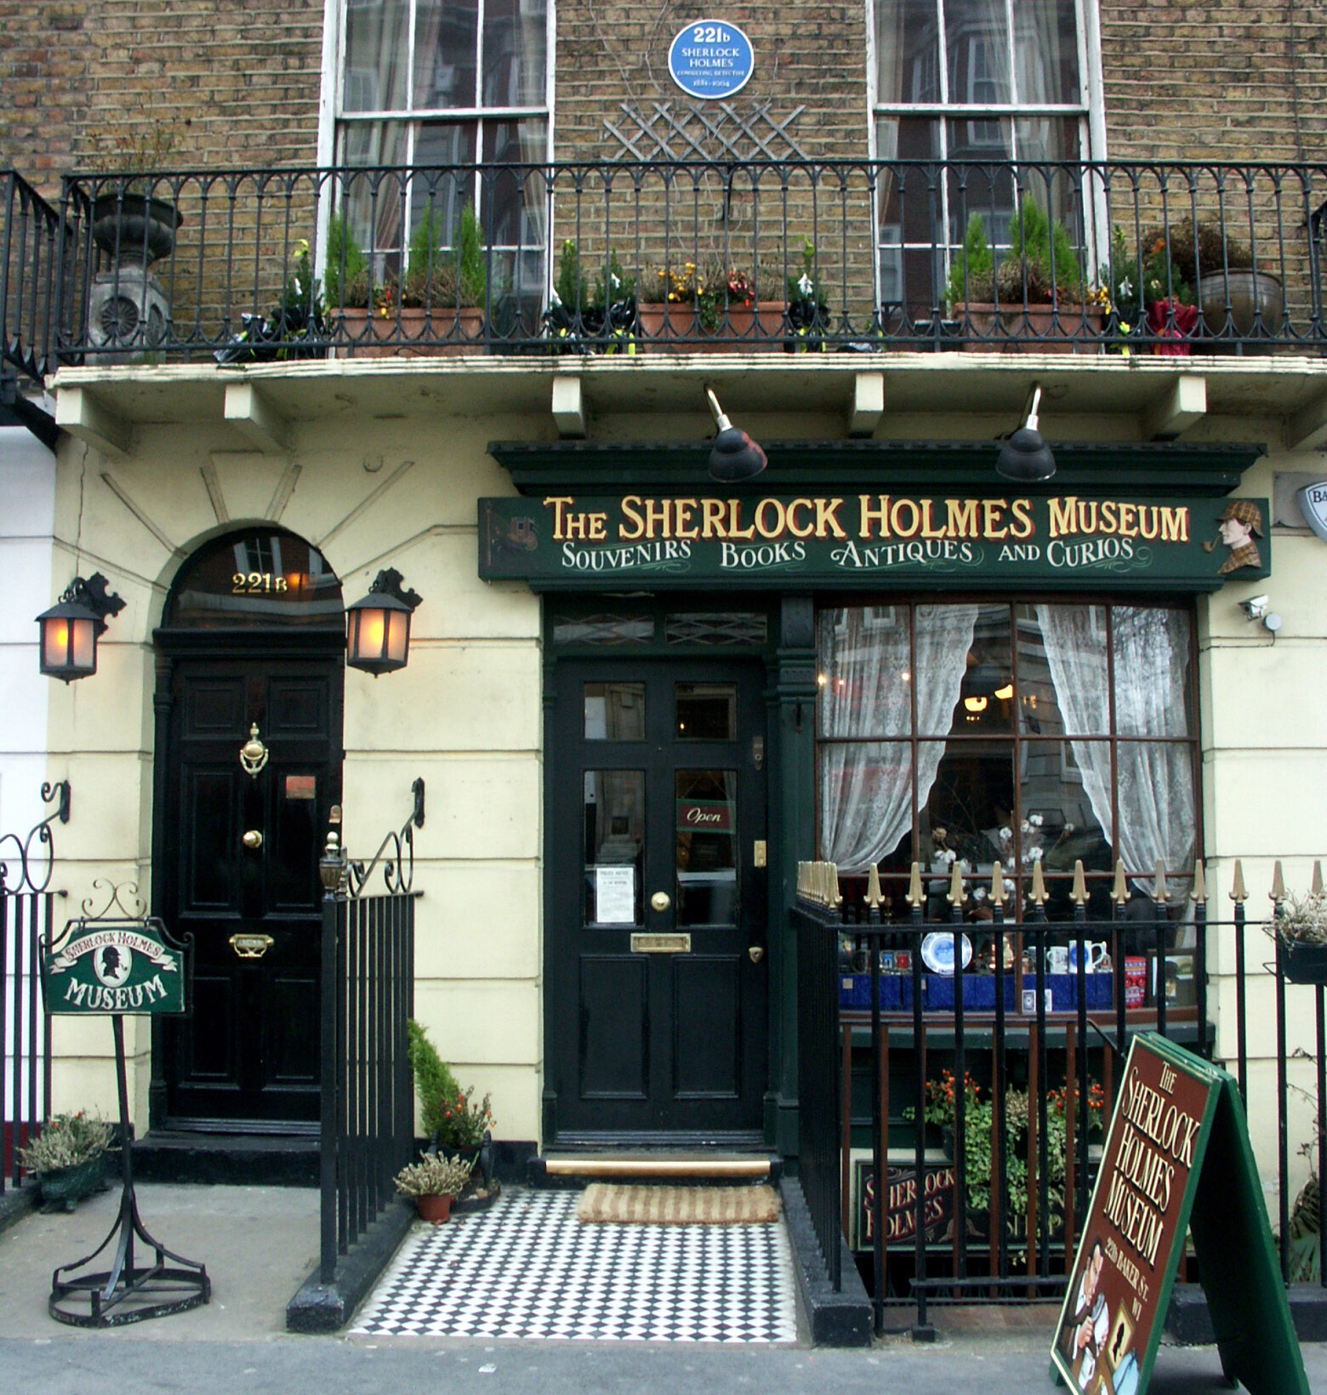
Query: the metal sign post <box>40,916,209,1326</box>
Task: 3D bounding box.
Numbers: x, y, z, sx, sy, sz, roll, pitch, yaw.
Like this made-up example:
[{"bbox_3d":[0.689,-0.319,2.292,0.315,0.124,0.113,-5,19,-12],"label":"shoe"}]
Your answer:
[{"bbox_3d":[-1.785,1.345,4.775,0.550,1.300,0.500,-3,-7,1],"label":"metal sign post"}]

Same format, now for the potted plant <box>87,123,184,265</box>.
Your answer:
[{"bbox_3d":[-2.417,-2.298,6.549,0.420,0.671,0.420,0,-7,2],"label":"potted plant"}]

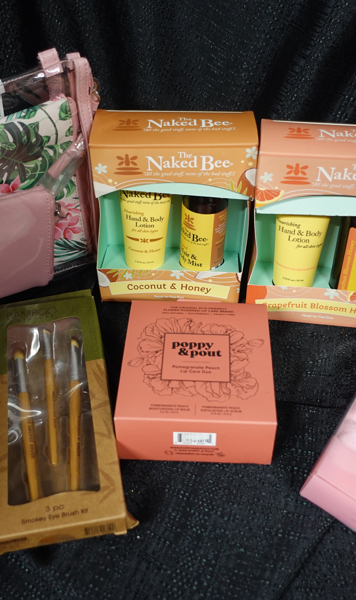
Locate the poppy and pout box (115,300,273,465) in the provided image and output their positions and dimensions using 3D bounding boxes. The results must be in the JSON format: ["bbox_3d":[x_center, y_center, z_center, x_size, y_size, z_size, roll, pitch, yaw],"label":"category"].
[{"bbox_3d":[0.015,0.060,0.460,0.109,0.049,0.117,1,43,2],"label":"poppy and pout box"}]

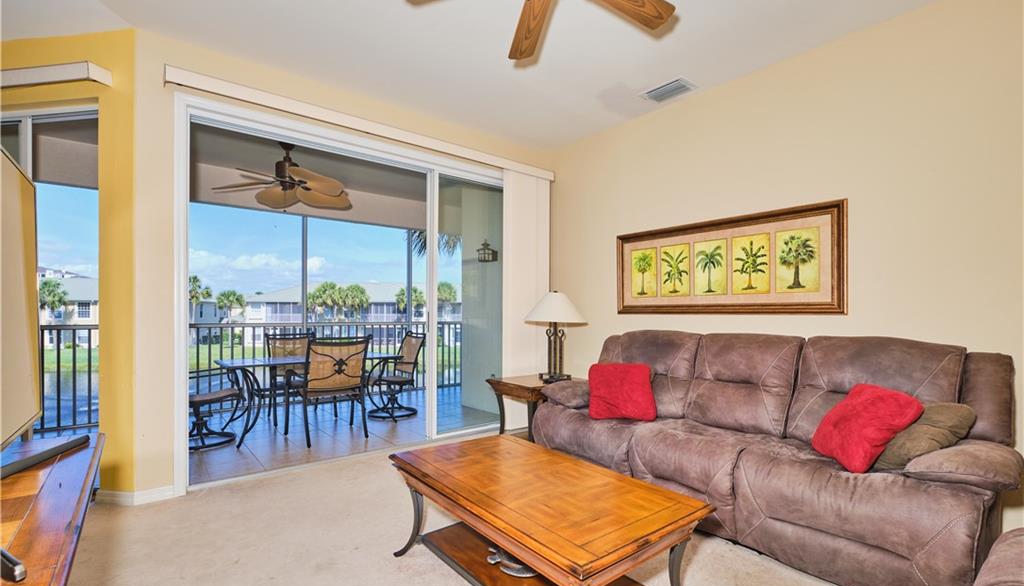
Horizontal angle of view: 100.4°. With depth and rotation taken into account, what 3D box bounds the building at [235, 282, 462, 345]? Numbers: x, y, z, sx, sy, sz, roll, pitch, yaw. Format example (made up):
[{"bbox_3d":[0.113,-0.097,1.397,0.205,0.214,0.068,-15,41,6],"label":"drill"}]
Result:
[{"bbox_3d":[-21.500,2.830,66.000,33.000,9.200,15.000,0,-2,-6],"label":"building"}]

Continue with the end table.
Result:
[{"bbox_3d":[0.235,1.055,3.760,0.700,0.580,0.600,1,-2,-40],"label":"end table"}]

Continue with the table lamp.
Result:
[{"bbox_3d":[0.370,0.370,3.690,0.520,0.780,0.520,0,-2,0],"label":"table lamp"}]

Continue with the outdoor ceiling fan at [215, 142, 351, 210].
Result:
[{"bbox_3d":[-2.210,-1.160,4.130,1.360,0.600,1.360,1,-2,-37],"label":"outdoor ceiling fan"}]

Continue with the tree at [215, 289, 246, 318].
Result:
[{"bbox_3d":[-33.700,3.200,51.000,3.600,6.900,3.600,1,-2,-37],"label":"tree"}]

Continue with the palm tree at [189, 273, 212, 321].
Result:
[{"bbox_3d":[-40.100,2.190,54.000,3.500,9.200,3.500,1,-2,-37],"label":"palm tree"}]

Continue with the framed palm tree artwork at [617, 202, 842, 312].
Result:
[{"bbox_3d":[1.500,-0.195,3.250,0.045,0.710,1.700,1,-2,-40],"label":"framed palm tree artwork"}]

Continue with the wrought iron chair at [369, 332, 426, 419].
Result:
[{"bbox_3d":[-1.330,0.922,4.970,0.730,0.950,0.620,1,-2,-37],"label":"wrought iron chair"}]

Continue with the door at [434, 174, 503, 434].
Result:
[{"bbox_3d":[-0.376,0.112,4.140,0.900,2.460,0.060,1,-2,-37],"label":"door"}]

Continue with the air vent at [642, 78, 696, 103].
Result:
[{"bbox_3d":[1.227,-1.591,3.343,0.210,0.030,0.355,1,-2,-40],"label":"air vent"}]

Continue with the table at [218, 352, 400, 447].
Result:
[{"bbox_3d":[-2.012,1.018,4.366,1.670,0.720,0.970,1,-2,-37],"label":"table"}]

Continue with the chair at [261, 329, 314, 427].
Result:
[{"bbox_3d":[-2.385,0.921,4.730,0.620,0.930,0.720,1,-2,-37],"label":"chair"}]

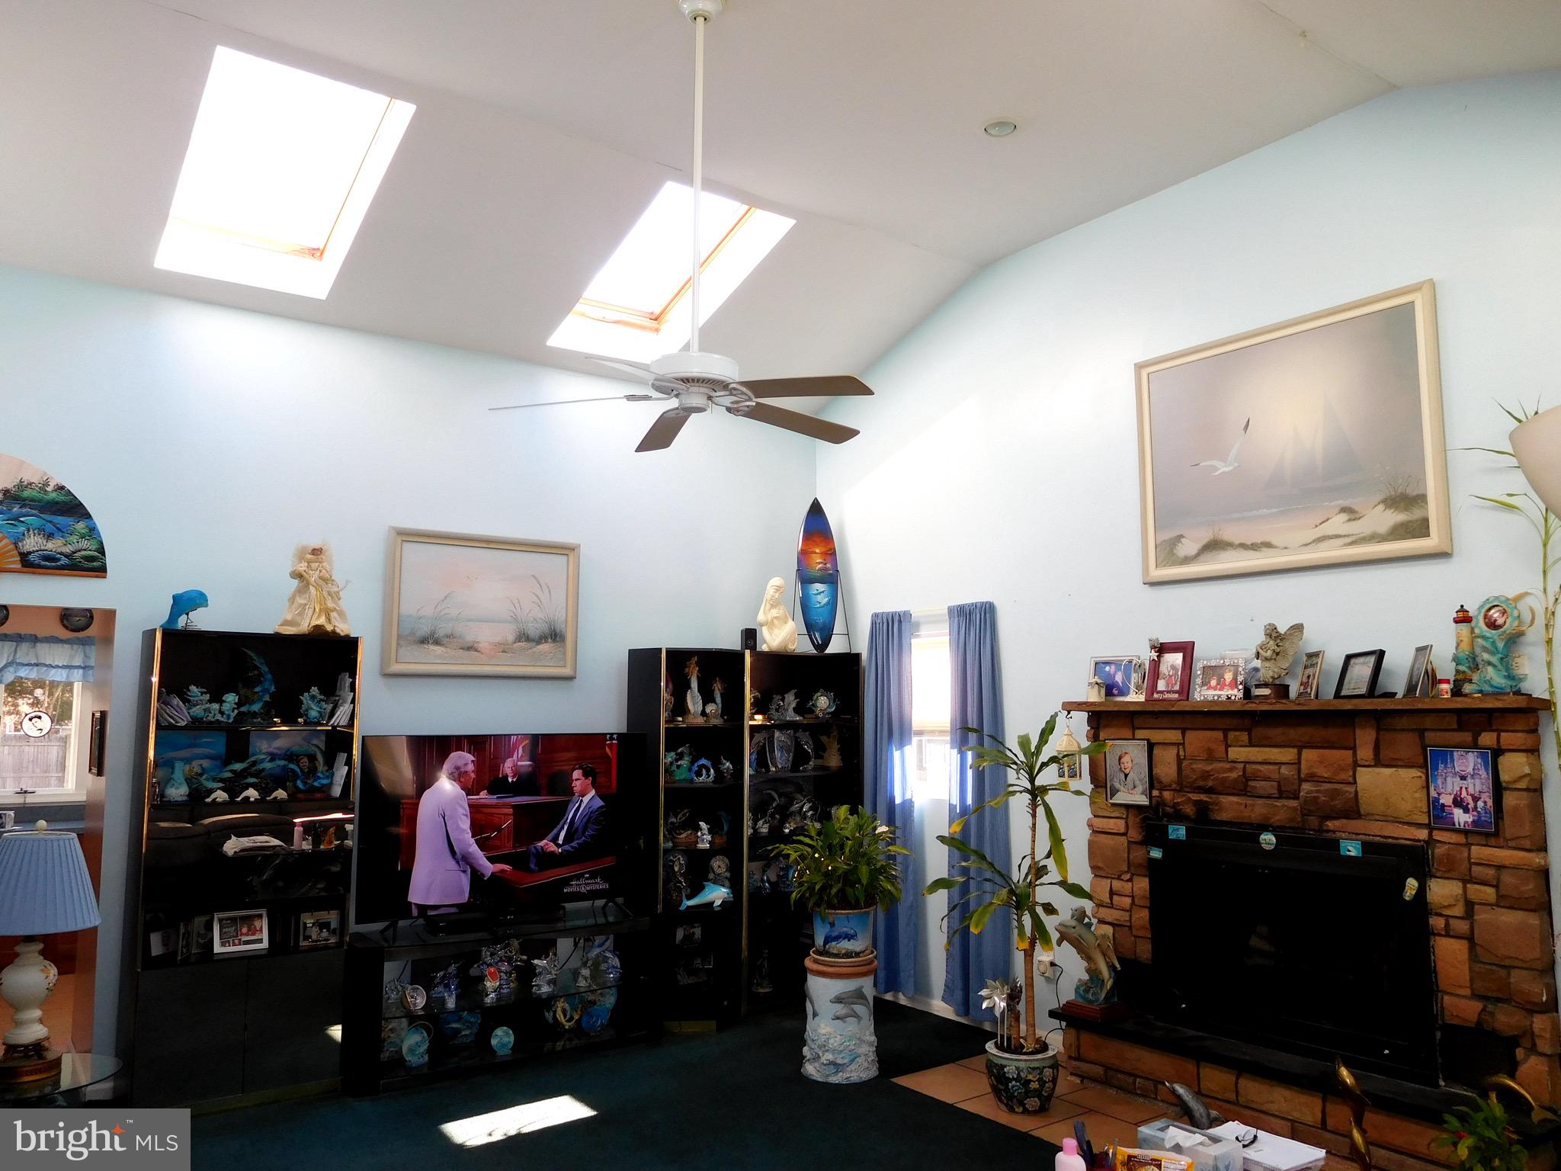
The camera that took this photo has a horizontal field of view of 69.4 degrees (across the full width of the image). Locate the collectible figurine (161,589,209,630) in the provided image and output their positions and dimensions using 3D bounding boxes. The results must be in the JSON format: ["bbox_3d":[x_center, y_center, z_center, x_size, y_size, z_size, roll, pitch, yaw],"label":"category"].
[{"bbox_3d":[-2.547,0.106,4.843,0.215,0.190,0.090,4,-7,-30],"label":"collectible figurine"}]

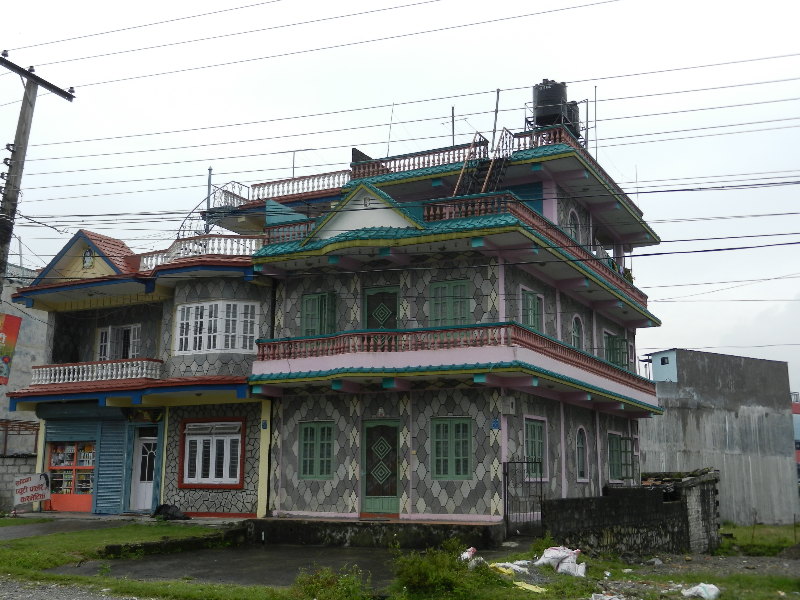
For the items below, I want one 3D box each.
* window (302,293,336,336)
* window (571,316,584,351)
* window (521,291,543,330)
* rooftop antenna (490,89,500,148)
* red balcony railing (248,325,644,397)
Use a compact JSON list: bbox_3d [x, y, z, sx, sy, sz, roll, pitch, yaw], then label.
[{"bbox_3d":[-1.998,0.510,21.438,1.009,1.363,0.170,-6,-13,28],"label":"window"},{"bbox_3d":[5.001,1.174,24.741,0.132,1.495,1.072,-5,-13,28],"label":"window"},{"bbox_3d":[3.239,0.536,21.628,0.150,1.391,1.476,-5,-13,28],"label":"window"},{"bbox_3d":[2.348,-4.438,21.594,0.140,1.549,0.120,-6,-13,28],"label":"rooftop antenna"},{"bbox_3d":[2.438,2.144,25.539,7.031,0.517,13.085,-5,-13,28],"label":"red balcony railing"}]

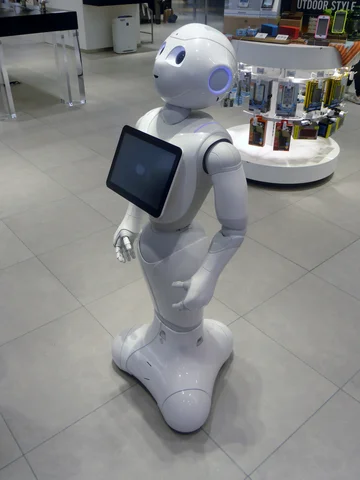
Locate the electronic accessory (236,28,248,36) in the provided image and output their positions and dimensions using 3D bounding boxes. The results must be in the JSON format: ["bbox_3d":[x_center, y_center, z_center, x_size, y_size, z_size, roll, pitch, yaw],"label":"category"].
[{"bbox_3d":[0.384,-1.289,2.669,0.050,0.044,0.042,19,38,26],"label":"electronic accessory"}]

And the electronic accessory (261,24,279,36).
[{"bbox_3d":[0.564,-1.303,2.681,0.050,0.054,0.110,-18,37,-26],"label":"electronic accessory"}]

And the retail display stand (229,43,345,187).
[{"bbox_3d":[0.730,-0.978,3.093,0.940,0.910,0.940,7,34,10],"label":"retail display stand"}]

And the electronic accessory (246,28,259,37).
[{"bbox_3d":[0.447,-1.278,2.652,0.050,0.044,0.042,26,41,34],"label":"electronic accessory"}]

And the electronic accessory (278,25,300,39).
[{"bbox_3d":[0.671,-1.257,2.610,0.050,0.056,0.115,-21,39,-29],"label":"electronic accessory"}]

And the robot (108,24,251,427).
[{"bbox_3d":[0.025,0.003,1.317,0.440,1.210,0.490,-24,40,-32],"label":"robot"}]

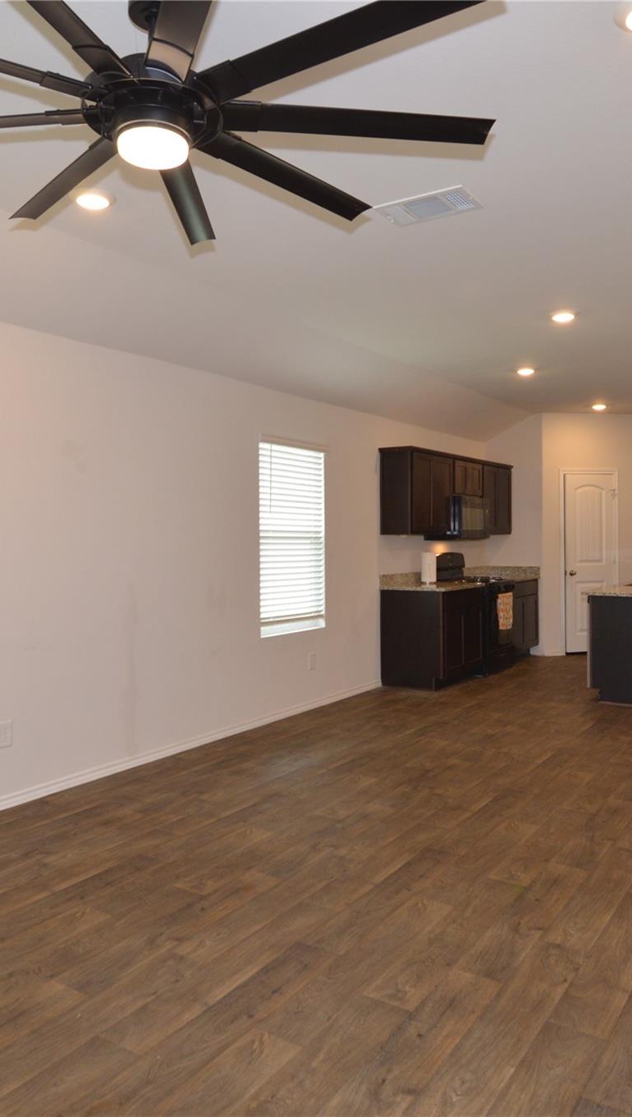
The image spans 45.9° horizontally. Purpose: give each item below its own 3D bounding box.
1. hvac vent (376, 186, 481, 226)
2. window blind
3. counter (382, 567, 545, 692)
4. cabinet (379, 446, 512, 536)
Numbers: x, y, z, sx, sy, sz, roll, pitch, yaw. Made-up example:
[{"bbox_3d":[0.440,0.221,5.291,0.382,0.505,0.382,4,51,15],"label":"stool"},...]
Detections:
[{"bbox_3d":[0.473,-1.456,3.107,0.385,0.020,0.248,0,1,31],"label":"hvac vent"},{"bbox_3d":[-0.171,-0.156,5.862,0.060,1.412,0.810,0,2,36],"label":"window blind"},{"bbox_3d":[1.587,0.653,7.681,0.655,1.000,2.462,0,2,36],"label":"counter"},{"bbox_3d":[1.440,-0.633,7.740,0.345,0.784,2.472,0,2,36],"label":"cabinet"}]

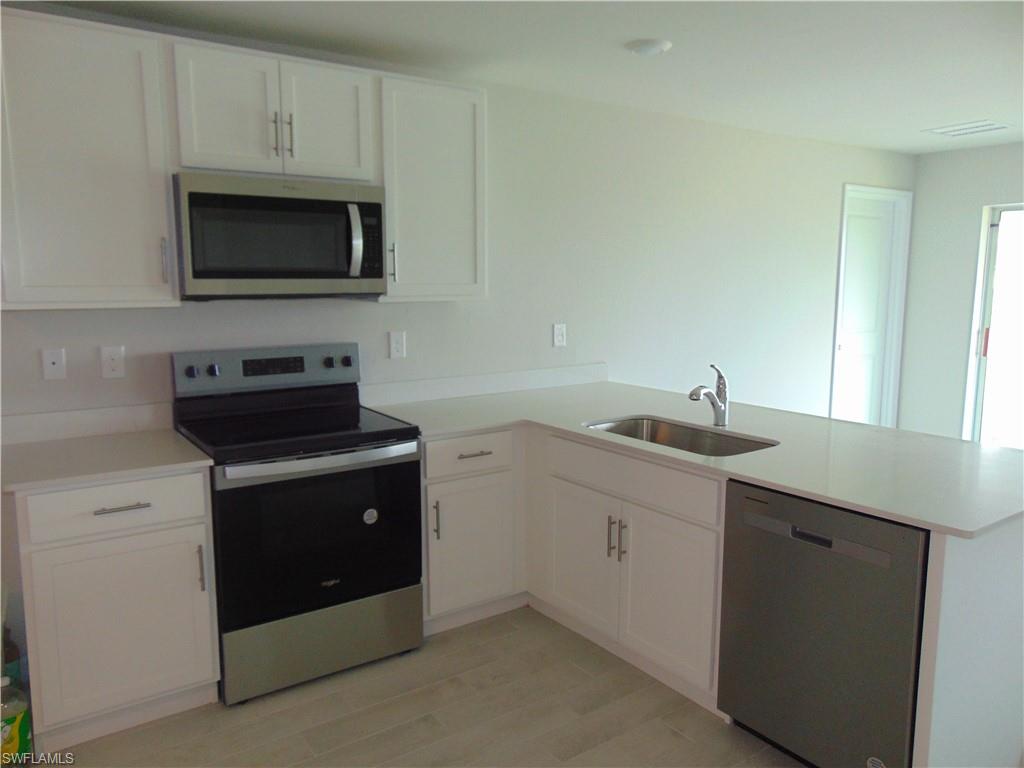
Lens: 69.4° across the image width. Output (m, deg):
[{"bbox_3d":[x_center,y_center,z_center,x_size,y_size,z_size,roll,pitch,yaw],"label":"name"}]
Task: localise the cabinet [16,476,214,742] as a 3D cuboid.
[{"bbox_3d":[-1.401,0.689,2.619,0.544,0.865,0.630,-6,9,-34],"label":"cabinet"}]

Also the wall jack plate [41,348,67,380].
[{"bbox_3d":[-1.675,-0.071,2.712,0.070,0.113,0.007,-6,9,-34],"label":"wall jack plate"}]

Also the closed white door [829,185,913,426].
[{"bbox_3d":[2.793,-0.422,5.816,0.965,2.150,0.110,-6,10,-35],"label":"closed white door"}]

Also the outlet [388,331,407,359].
[{"bbox_3d":[-0.530,-0.182,3.451,0.077,0.119,0.013,-6,10,-35],"label":"outlet"}]

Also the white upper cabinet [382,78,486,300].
[{"bbox_3d":[-0.414,-0.829,3.284,0.522,0.910,0.325,-6,9,-34],"label":"white upper cabinet"}]

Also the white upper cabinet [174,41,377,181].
[{"bbox_3d":[-0.952,-1.004,2.891,0.768,0.450,0.325,-6,9,-34],"label":"white upper cabinet"}]

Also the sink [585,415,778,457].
[{"bbox_3d":[0.631,0.292,2.814,0.425,0.210,0.740,-6,10,-35],"label":"sink"}]

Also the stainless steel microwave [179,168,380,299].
[{"bbox_3d":[-0.927,-0.556,2.912,0.759,0.433,0.415,-6,9,-34],"label":"stainless steel microwave"}]

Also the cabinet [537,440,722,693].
[{"bbox_3d":[0.642,0.610,2.900,0.610,0.815,0.940,-6,10,-35],"label":"cabinet"}]

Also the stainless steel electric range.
[{"bbox_3d":[-0.841,0.482,2.934,0.758,1.213,0.690,-6,9,-34],"label":"stainless steel electric range"}]

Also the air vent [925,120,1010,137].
[{"bbox_3d":[2.930,-1.634,4.753,0.380,0.018,0.410,-6,9,-34],"label":"air vent"}]

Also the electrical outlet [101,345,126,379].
[{"bbox_3d":[-1.501,-0.082,2.777,0.077,0.119,0.013,-6,10,-35],"label":"electrical outlet"}]

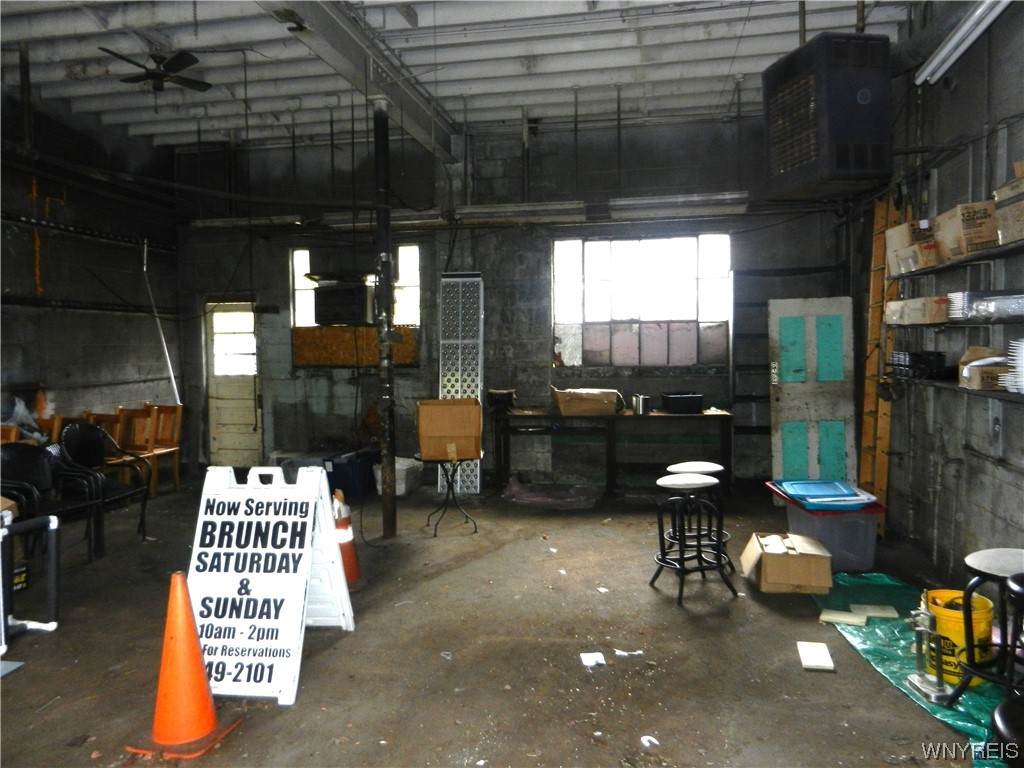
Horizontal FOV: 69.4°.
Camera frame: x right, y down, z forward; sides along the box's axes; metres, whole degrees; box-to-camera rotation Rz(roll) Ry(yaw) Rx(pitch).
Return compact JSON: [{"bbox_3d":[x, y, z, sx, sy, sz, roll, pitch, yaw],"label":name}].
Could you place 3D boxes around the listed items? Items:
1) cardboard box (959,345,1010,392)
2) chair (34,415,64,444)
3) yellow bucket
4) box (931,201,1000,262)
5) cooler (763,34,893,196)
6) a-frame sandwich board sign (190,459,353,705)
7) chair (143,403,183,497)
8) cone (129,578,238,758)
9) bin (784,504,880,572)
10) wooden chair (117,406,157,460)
[{"bbox_3d":[2.704,-0.077,4.131,0.280,0.200,0.280,0,3,11],"label":"cardboard box"},{"bbox_3d":[-4.350,0.823,6.842,0.420,0.970,0.460,0,3,11],"label":"chair"},{"bbox_3d":[2.177,1.237,3.598,0.295,0.380,0.295,0,3,11],"label":"yellow bucket"},{"bbox_3d":[2.745,-0.899,4.435,0.220,0.280,0.360,-4,3,11],"label":"box"},{"bbox_3d":[2.091,-1.746,4.963,0.457,0.877,0.707,-1,3,-11],"label":"cooler"},{"bbox_3d":[-1.307,0.969,3.969,0.637,1.056,0.900,0,3,6],"label":"a-frame sandwich board sign"},{"bbox_3d":[-4.190,0.783,8.633,0.450,0.980,0.480,0,3,11],"label":"chair"},{"bbox_3d":[-1.383,1.144,3.116,0.335,0.700,0.335,1,4,21],"label":"cone"},{"bbox_3d":[2.432,1.129,5.682,0.490,0.460,0.600,-1,3,-1],"label":"bin"},{"bbox_3d":[-4.042,0.762,7.820,0.420,0.970,0.460,0,3,11],"label":"wooden chair"}]

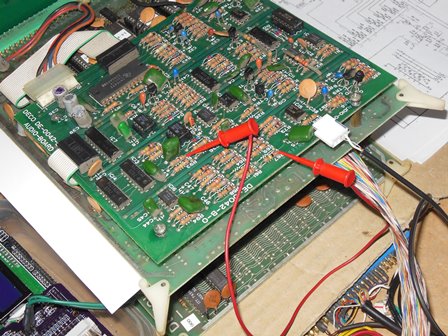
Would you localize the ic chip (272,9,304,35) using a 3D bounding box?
[{"bbox_3d":[0.038,-0.087,0.386,0.007,0.007,0.019,-37,55,-19],"label":"ic chip"}]

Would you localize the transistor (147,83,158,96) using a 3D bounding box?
[{"bbox_3d":[-0.040,-0.044,0.360,0.005,0.005,0.004,-37,55,-19],"label":"transistor"}]

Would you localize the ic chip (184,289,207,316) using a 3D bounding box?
[{"bbox_3d":[-0.015,0.068,0.337,0.007,0.004,0.019,-36,58,-22],"label":"ic chip"}]

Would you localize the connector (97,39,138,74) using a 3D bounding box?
[{"bbox_3d":[-0.063,-0.066,0.386,0.022,0.008,0.011,-37,55,-19],"label":"connector"}]

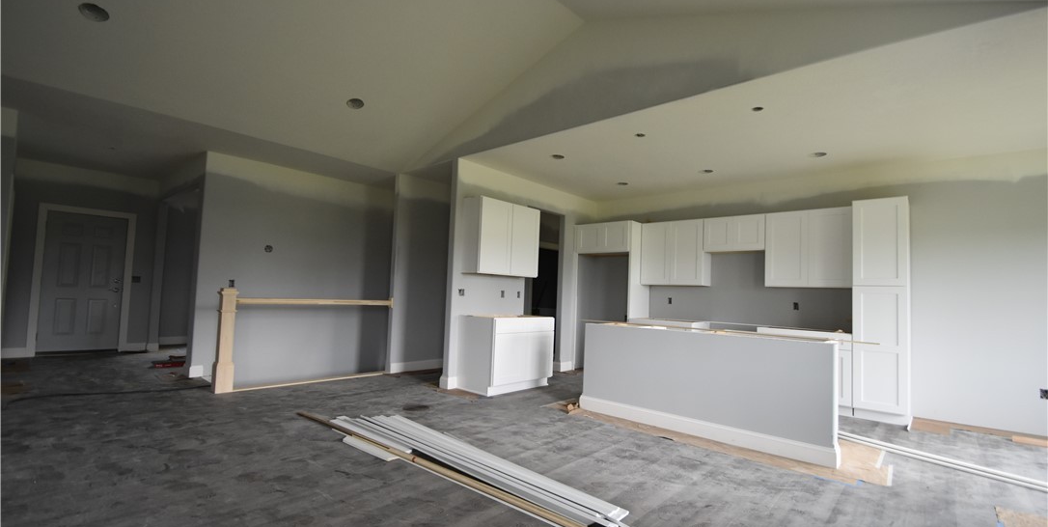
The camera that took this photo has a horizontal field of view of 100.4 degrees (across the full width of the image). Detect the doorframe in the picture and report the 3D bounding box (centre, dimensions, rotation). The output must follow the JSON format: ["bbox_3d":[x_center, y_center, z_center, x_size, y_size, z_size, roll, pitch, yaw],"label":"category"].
[{"bbox_3d":[-6.644,0.267,6.616,0.120,2.180,1.073,-1,-4,42],"label":"doorframe"}]

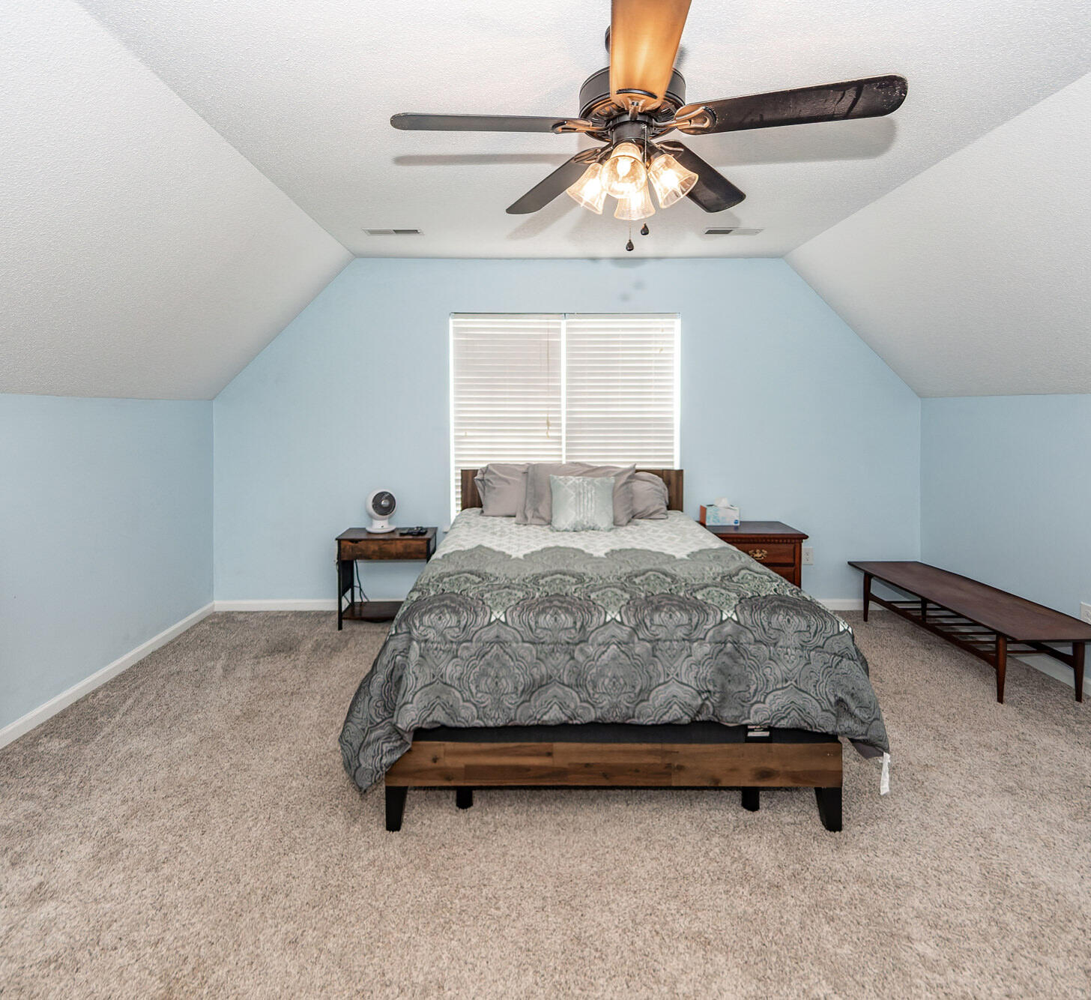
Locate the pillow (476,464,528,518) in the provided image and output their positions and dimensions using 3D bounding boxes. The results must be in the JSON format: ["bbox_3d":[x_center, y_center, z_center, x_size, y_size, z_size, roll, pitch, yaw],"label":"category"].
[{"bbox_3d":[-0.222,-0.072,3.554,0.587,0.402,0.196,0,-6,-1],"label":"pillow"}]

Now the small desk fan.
[{"bbox_3d":[-1.205,0.086,3.677,0.211,0.293,0.206,-4,9,-25],"label":"small desk fan"}]

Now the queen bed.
[{"bbox_3d":[0.237,0.484,2.750,1.854,1.123,2.081,0,8,-1],"label":"queen bed"}]

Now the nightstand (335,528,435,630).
[{"bbox_3d":[-1.151,0.562,3.626,0.628,0.618,0.371,0,8,-1],"label":"nightstand"}]

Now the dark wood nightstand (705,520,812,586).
[{"bbox_3d":[1.406,0.546,3.512,0.639,0.687,0.474,0,8,-1],"label":"dark wood nightstand"}]

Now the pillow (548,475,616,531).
[{"bbox_3d":[0.239,0.018,3.244,0.433,0.391,0.154,0,-12,-1],"label":"pillow"}]

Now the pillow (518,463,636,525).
[{"bbox_3d":[0.220,-0.044,3.430,0.793,0.433,0.206,0,-7,-1],"label":"pillow"}]

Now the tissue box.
[{"bbox_3d":[1.288,0.113,3.682,0.242,0.118,0.129,0,8,-1],"label":"tissue box"}]

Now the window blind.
[{"bbox_3d":[0.147,-0.625,3.790,1.689,1.524,0.082,0,8,-1],"label":"window blind"}]

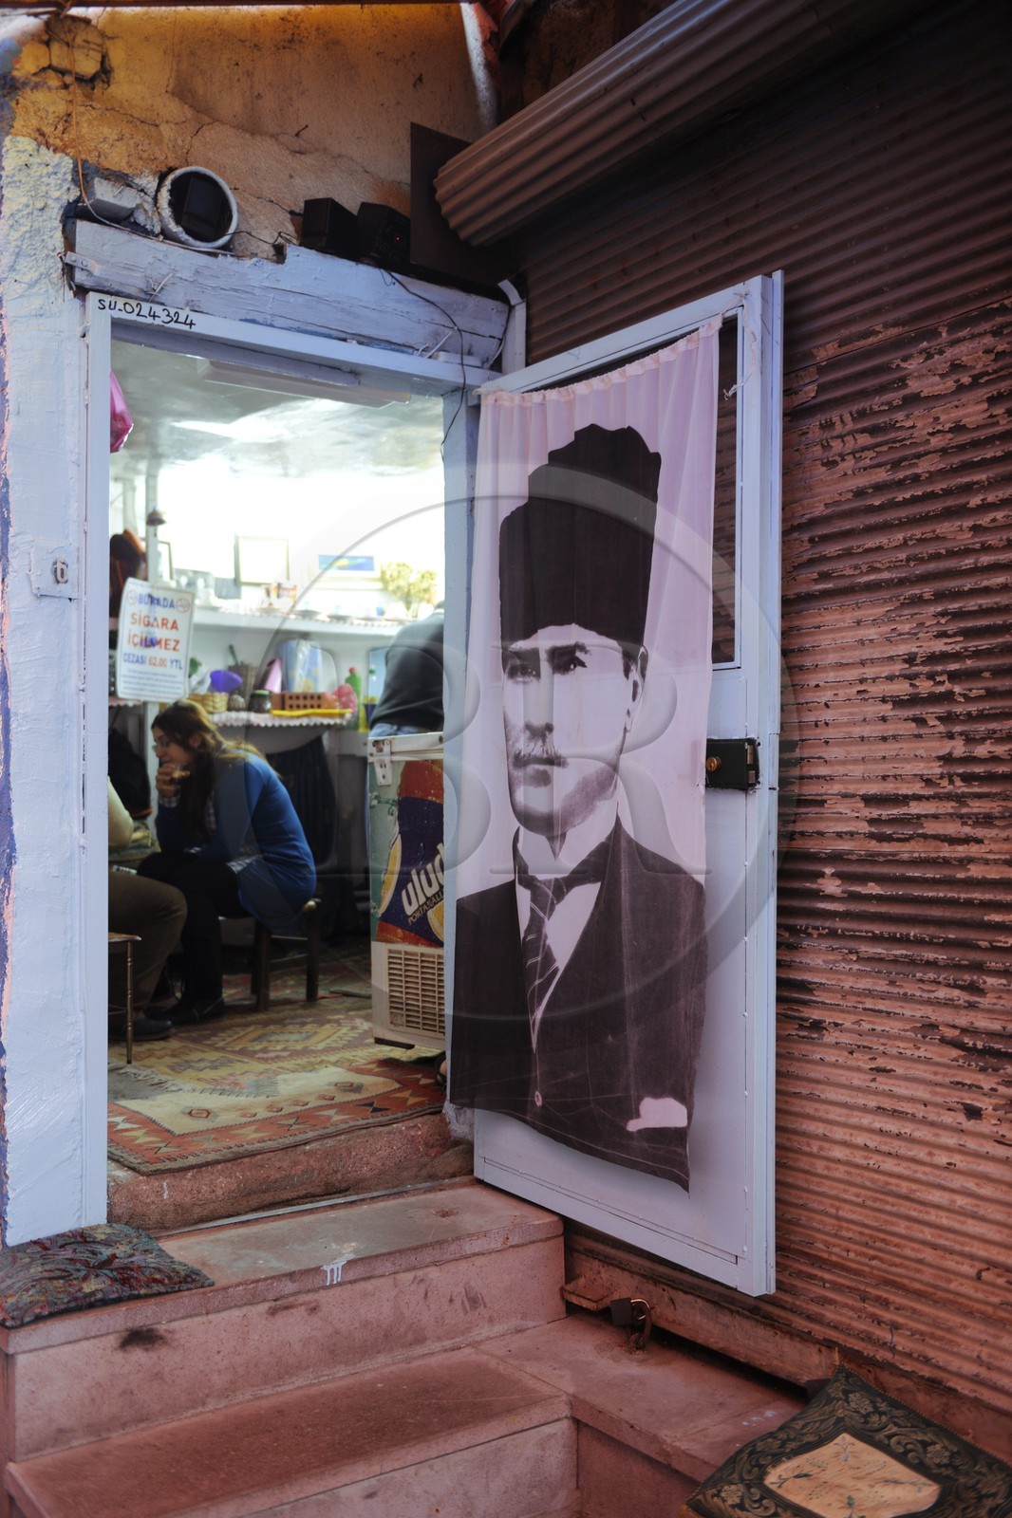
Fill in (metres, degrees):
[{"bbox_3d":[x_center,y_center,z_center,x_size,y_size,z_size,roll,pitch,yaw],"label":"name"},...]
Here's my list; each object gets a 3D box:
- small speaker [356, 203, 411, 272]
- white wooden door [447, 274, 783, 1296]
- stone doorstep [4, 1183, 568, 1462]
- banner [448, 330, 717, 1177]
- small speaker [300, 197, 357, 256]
[{"bbox_3d":[-0.306,-1.269,3.290,0.088,0.128,0.110,15,11,-46],"label":"small speaker"},{"bbox_3d":[0.228,0.042,2.909,0.045,1.940,0.933,1,-1,-37],"label":"white wooden door"},{"bbox_3d":[-0.479,1.161,2.925,1.213,0.230,0.364,0,0,-31],"label":"stone doorstep"},{"bbox_3d":[0.145,-0.029,2.902,0.090,1.698,0.801,1,-1,-37],"label":"banner"},{"bbox_3d":[-0.425,-1.247,3.217,0.080,0.128,0.110,8,1,28],"label":"small speaker"}]

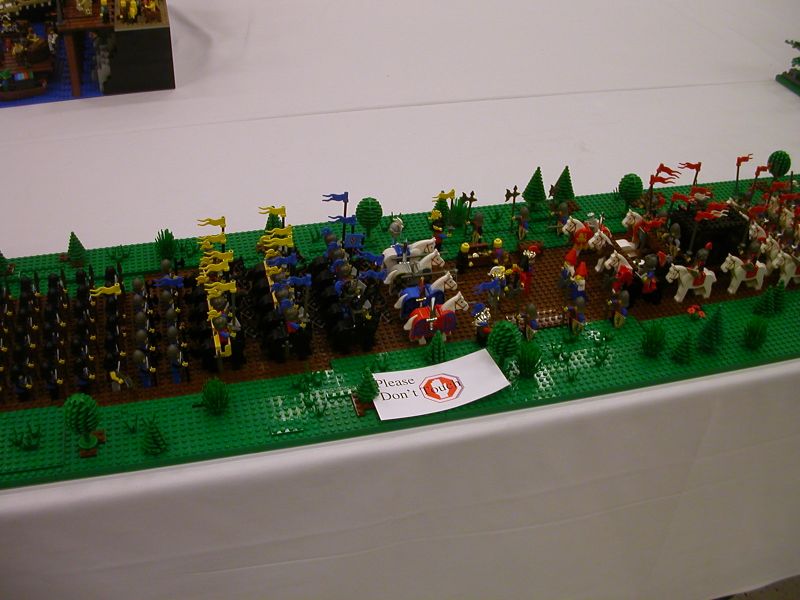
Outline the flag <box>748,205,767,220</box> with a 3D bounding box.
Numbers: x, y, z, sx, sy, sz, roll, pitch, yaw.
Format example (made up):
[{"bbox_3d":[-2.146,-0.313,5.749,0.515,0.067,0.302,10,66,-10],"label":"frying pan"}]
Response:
[{"bbox_3d":[0.452,-0.111,1.079,0.036,0.014,0.008,-20,43,-28],"label":"flag"}]

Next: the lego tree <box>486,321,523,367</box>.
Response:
[{"bbox_3d":[0.113,0.051,0.930,0.034,0.064,0.034,-7,39,-14],"label":"lego tree"}]

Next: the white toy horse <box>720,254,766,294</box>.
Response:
[{"bbox_3d":[0.438,-0.037,1.083,0.076,0.060,0.018,-7,40,-15],"label":"white toy horse"}]

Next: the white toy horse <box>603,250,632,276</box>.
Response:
[{"bbox_3d":[0.292,-0.039,1.058,0.073,0.065,0.019,-7,39,-14],"label":"white toy horse"}]

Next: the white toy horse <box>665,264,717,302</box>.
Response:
[{"bbox_3d":[0.363,-0.026,1.062,0.076,0.060,0.018,-7,40,-15],"label":"white toy horse"}]

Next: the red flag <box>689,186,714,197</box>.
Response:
[{"bbox_3d":[0.399,-0.142,1.127,0.034,0.013,0.006,-1,38,-7],"label":"red flag"}]

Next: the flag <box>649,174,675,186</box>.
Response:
[{"bbox_3d":[0.351,-0.160,1.145,0.034,0.013,0.006,-1,38,-7],"label":"flag"}]

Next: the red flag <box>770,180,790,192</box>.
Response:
[{"bbox_3d":[0.513,-0.153,1.153,0.034,0.013,0.006,-1,38,-7],"label":"red flag"}]

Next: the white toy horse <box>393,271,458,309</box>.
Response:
[{"bbox_3d":[0.031,-0.008,1.000,0.075,0.060,0.018,-7,39,-14],"label":"white toy horse"}]

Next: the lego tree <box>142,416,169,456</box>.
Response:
[{"bbox_3d":[-0.235,0.126,0.818,0.024,0.041,0.024,-7,40,-15],"label":"lego tree"}]

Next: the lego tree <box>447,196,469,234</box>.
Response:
[{"bbox_3d":[0.080,-0.119,1.165,0.028,0.042,0.028,2,38,-2],"label":"lego tree"}]

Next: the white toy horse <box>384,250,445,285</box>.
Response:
[{"bbox_3d":[0.019,-0.035,1.034,0.075,0.060,0.018,-7,39,-14],"label":"white toy horse"}]

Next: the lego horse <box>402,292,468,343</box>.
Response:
[{"bbox_3d":[0.042,0.017,0.969,0.075,0.060,0.020,-7,39,-14],"label":"lego horse"}]

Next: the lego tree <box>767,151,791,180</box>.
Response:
[{"bbox_3d":[0.576,-0.199,1.305,0.033,0.059,0.033,-7,40,-15],"label":"lego tree"}]

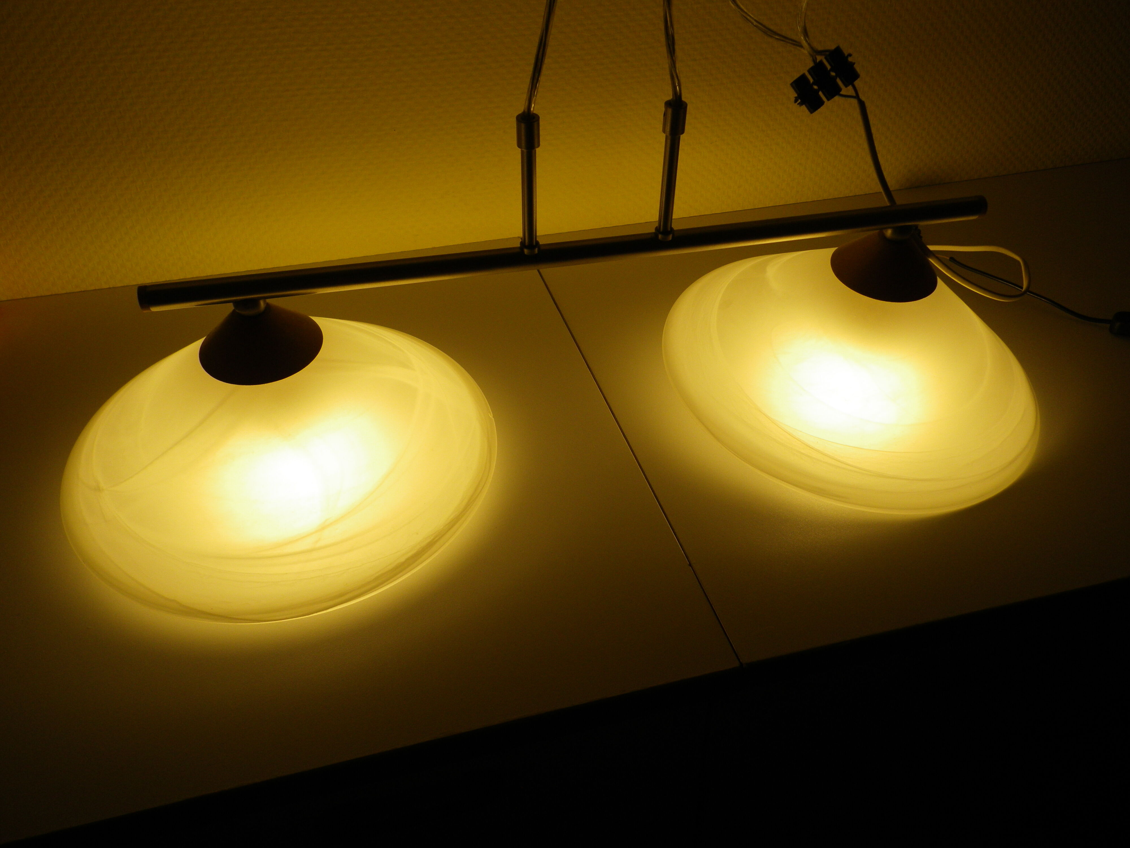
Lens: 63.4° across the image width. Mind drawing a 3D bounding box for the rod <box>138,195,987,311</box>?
[{"bbox_3d":[0.019,-0.119,0.624,0.589,0.017,0.017,-8,42,-9],"label":"rod"}]

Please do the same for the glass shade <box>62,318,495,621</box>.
[{"bbox_3d":[-0.207,-0.013,0.656,0.310,0.124,0.310,-7,42,-10],"label":"glass shade"}]

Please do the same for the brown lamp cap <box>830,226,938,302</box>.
[{"bbox_3d":[0.244,-0.129,0.680,0.081,0.037,0.081,3,43,-3],"label":"brown lamp cap"}]

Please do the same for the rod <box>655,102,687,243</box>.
[{"bbox_3d":[0.070,-0.166,0.597,0.014,0.092,0.014,-8,42,-9],"label":"rod"}]

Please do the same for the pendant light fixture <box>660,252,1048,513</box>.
[{"bbox_3d":[0.237,-0.078,0.728,0.310,0.124,0.310,-5,44,-11],"label":"pendant light fixture"}]

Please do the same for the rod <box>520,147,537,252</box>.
[{"bbox_3d":[-0.023,-0.145,0.590,0.011,0.071,0.011,-8,42,-9],"label":"rod"}]

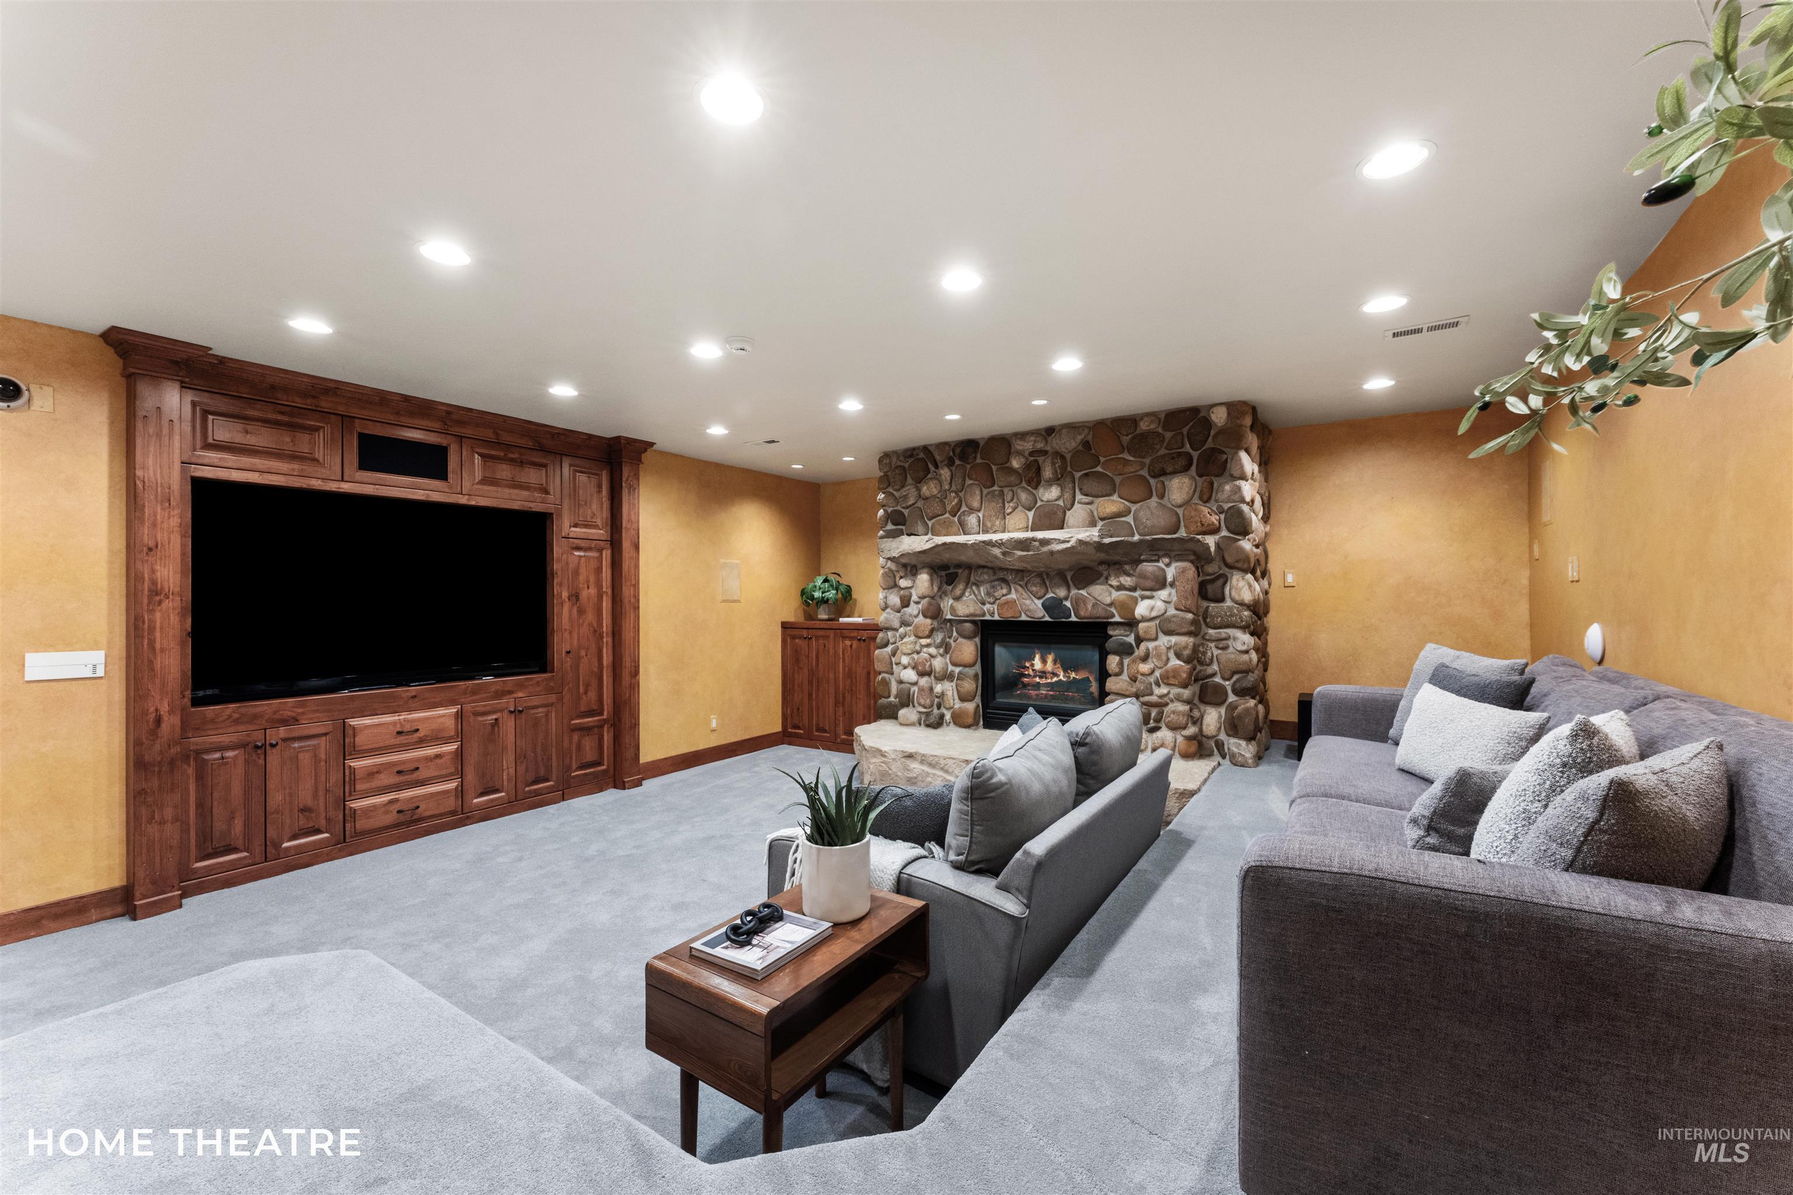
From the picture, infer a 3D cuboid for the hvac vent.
[{"bbox_3d":[2.402,-1.215,3.167,0.300,0.020,0.144,0,0,33],"label":"hvac vent"}]

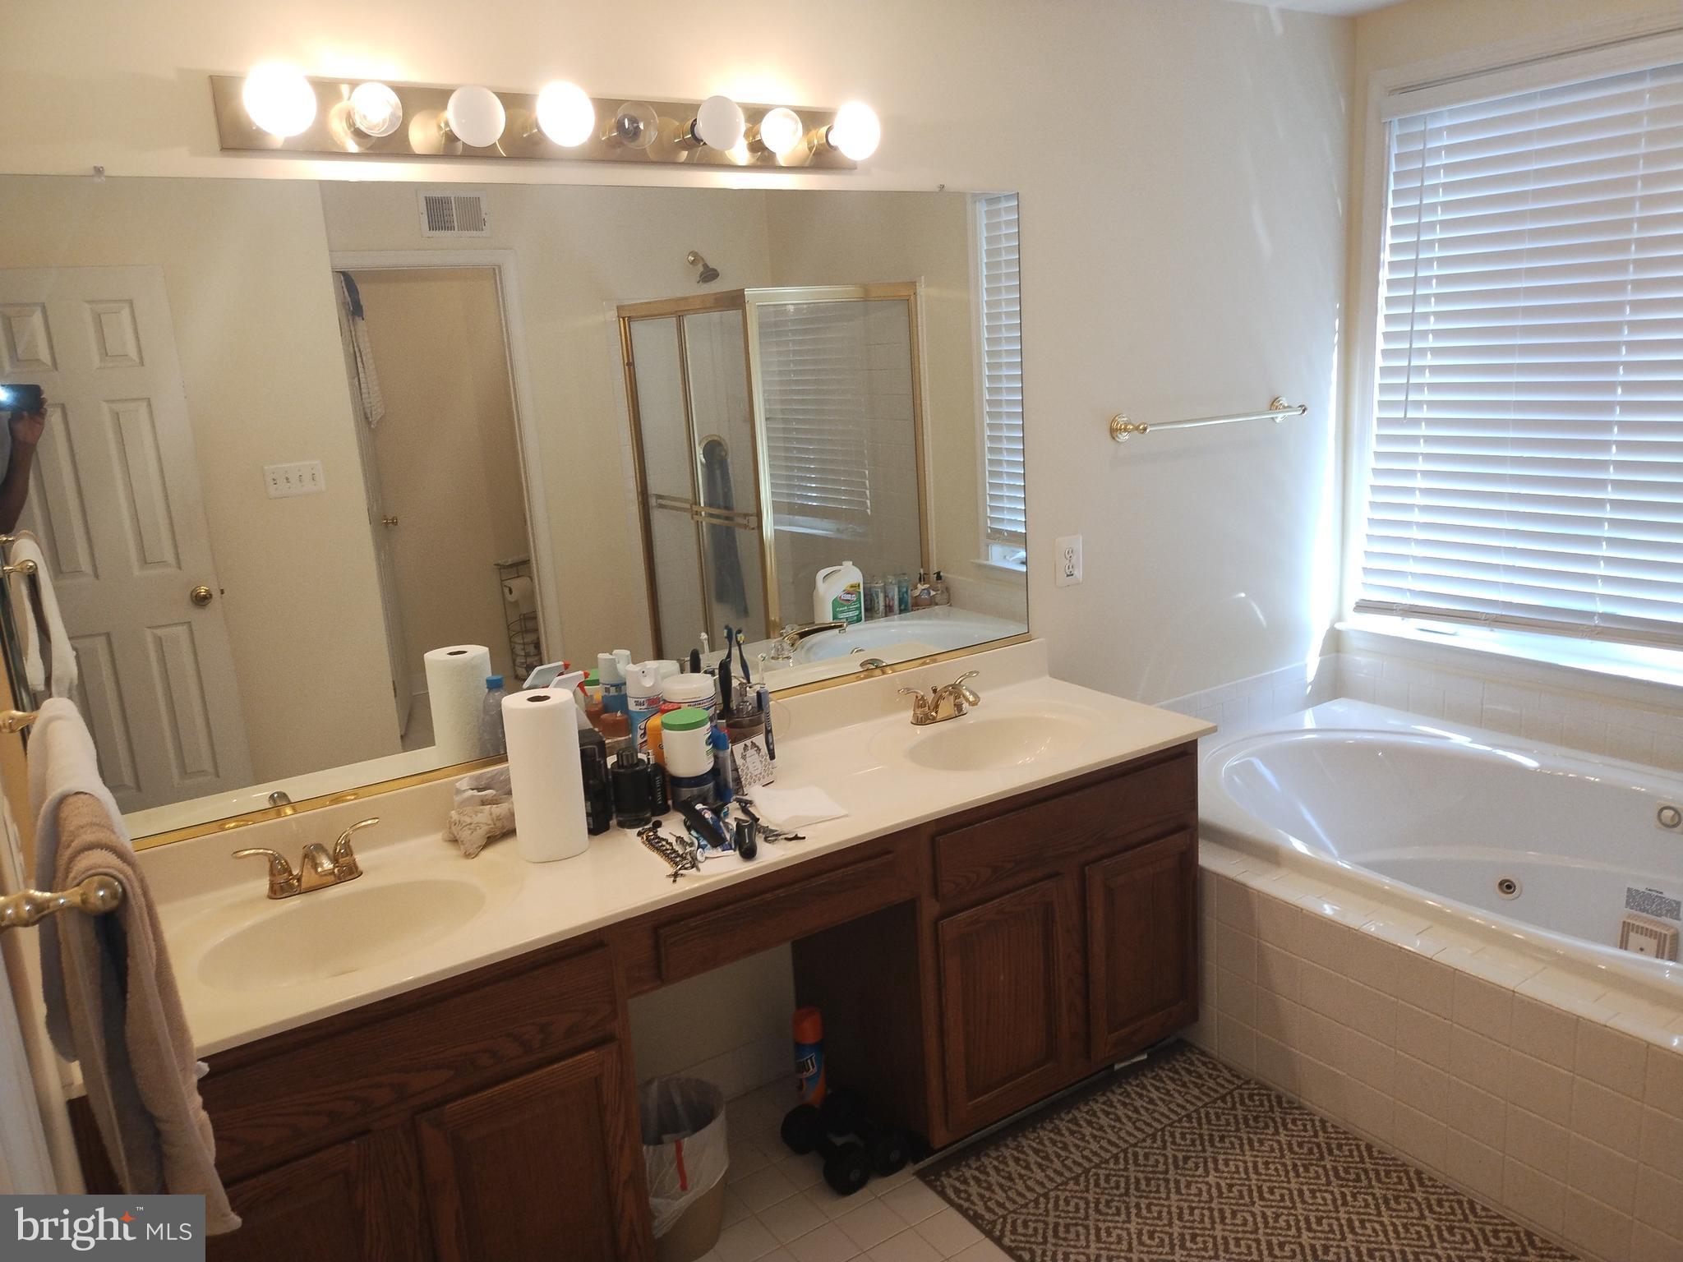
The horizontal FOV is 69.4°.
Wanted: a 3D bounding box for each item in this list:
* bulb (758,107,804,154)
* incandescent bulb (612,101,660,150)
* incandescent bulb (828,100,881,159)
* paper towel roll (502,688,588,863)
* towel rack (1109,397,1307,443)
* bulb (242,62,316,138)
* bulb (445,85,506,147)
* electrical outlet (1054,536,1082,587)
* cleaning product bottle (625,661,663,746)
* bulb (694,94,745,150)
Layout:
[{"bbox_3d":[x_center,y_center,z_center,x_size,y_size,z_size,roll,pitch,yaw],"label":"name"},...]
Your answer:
[{"bbox_3d":[-0.118,-0.973,2.371,0.080,0.080,0.092,-12,15,-31],"label":"bulb"},{"bbox_3d":[-0.373,-0.914,2.203,0.078,0.078,0.094,-12,15,-32],"label":"incandescent bulb"},{"bbox_3d":[0.027,-0.992,2.418,0.094,0.094,0.114,-12,15,-32],"label":"incandescent bulb"},{"bbox_3d":[-0.516,0.253,2.125,0.118,0.281,0.118,-4,12,1],"label":"paper towel roll"},{"bbox_3d":[0.999,-0.563,3.235,0.697,0.072,0.089,-12,15,-32],"label":"towel rack"},{"bbox_3d":[-0.866,-0.814,1.872,0.094,0.094,0.106,-12,15,-31],"label":"bulb"},{"bbox_3d":[-0.611,-0.860,2.030,0.094,0.094,0.106,-12,15,-31],"label":"bulb"},{"bbox_3d":[0.580,-0.177,3.073,0.080,0.121,0.010,-12,15,-32],"label":"electrical outlet"},{"bbox_3d":[-0.376,0.198,2.409,0.067,0.248,0.067,-8,13,-19],"label":"cleaning product bottle"},{"bbox_3d":[-0.227,-0.943,2.266,0.094,0.094,0.106,-12,15,-31],"label":"bulb"}]

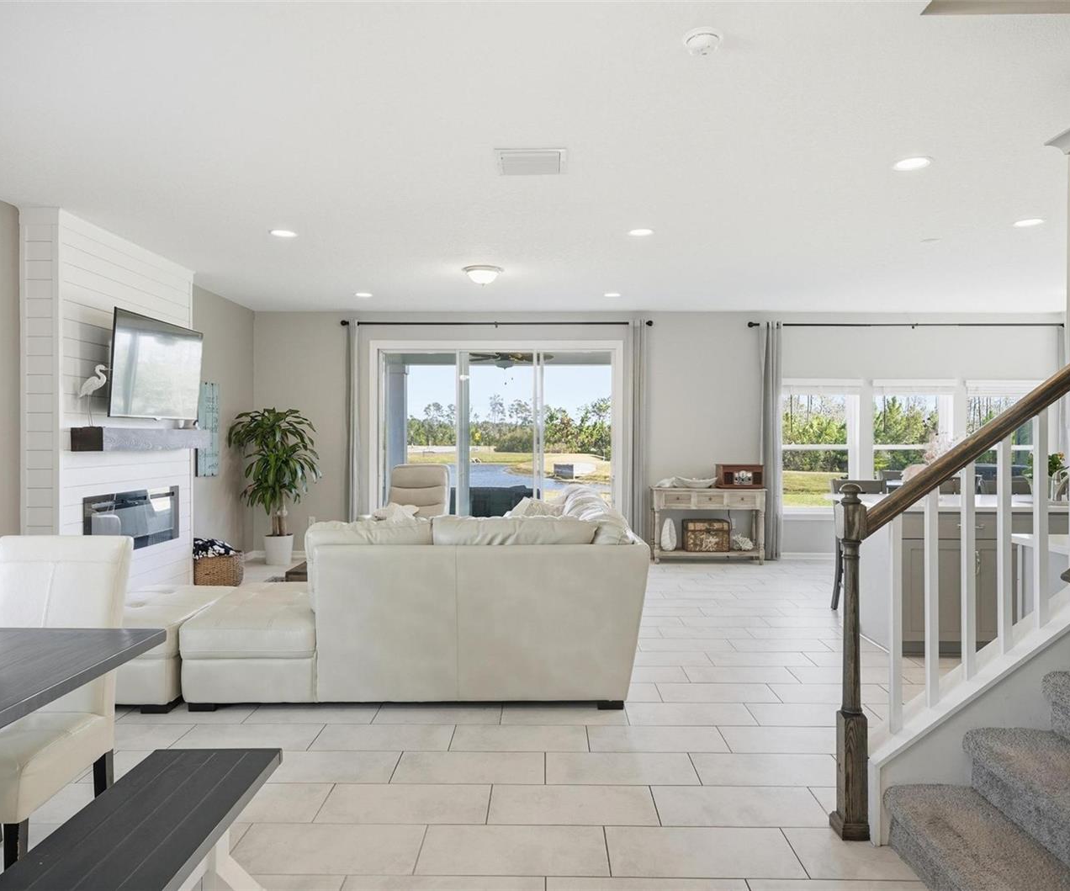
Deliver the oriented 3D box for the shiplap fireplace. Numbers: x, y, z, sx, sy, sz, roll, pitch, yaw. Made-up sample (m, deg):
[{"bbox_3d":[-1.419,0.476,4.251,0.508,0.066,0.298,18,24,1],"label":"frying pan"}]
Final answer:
[{"bbox_3d":[-3.088,-0.091,5.288,0.270,2.787,1.670,0,1,1],"label":"shiplap fireplace"}]

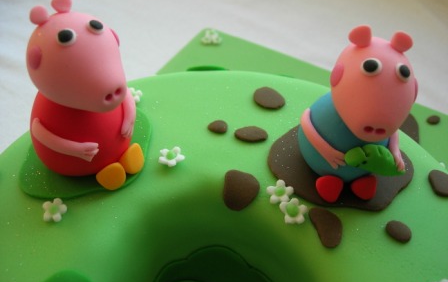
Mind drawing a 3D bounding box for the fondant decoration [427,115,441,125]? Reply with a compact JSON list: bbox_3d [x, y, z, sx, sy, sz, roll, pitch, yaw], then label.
[{"bbox_3d":[0.140,-0.014,0.329,0.009,0.004,0.007,1,46,-1],"label":"fondant decoration"}]

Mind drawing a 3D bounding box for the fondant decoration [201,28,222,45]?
[{"bbox_3d":[-0.011,-0.090,0.429,0.018,0.004,0.018,1,46,-1],"label":"fondant decoration"}]

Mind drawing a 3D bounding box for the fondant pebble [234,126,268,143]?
[{"bbox_3d":[0.013,-0.003,0.238,0.017,0.004,0.010,5,46,2],"label":"fondant pebble"}]

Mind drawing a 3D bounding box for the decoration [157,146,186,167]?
[{"bbox_3d":[-0.025,0.007,0.233,0.012,0.004,0.012,1,46,-1],"label":"decoration"}]

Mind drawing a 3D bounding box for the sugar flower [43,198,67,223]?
[{"bbox_3d":[-0.074,0.030,0.213,0.011,0.004,0.011,3,54,-3],"label":"sugar flower"}]

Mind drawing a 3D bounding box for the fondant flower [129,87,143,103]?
[{"bbox_3d":[-0.050,-0.025,0.268,0.012,0.004,0.012,-2,39,2],"label":"fondant flower"}]

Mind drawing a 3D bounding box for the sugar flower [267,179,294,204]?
[{"bbox_3d":[0.025,0.022,0.214,0.012,0.003,0.011,-2,57,2],"label":"sugar flower"}]

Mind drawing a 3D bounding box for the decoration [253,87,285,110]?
[{"bbox_3d":[0.024,-0.023,0.267,0.016,0.004,0.016,3,46,1],"label":"decoration"}]

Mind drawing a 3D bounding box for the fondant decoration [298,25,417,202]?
[{"bbox_3d":[0.054,-0.011,0.201,0.042,0.071,0.045,5,46,2],"label":"fondant decoration"}]

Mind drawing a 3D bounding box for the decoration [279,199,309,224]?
[{"bbox_3d":[0.031,0.031,0.219,0.012,0.004,0.012,-10,55,10],"label":"decoration"}]

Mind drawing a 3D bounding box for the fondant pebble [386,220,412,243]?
[{"bbox_3d":[0.074,0.038,0.209,0.011,0.004,0.009,26,55,18],"label":"fondant pebble"}]

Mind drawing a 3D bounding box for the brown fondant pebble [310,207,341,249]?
[{"bbox_3d":[0.045,0.037,0.213,0.011,0.003,0.021,-23,48,1],"label":"brown fondant pebble"}]

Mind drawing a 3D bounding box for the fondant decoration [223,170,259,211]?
[{"bbox_3d":[0.008,0.021,0.214,0.016,0.004,0.019,1,64,-1],"label":"fondant decoration"}]

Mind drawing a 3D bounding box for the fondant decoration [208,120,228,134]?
[{"bbox_3d":[-0.003,-0.007,0.241,0.010,0.004,0.007,1,46,-1],"label":"fondant decoration"}]

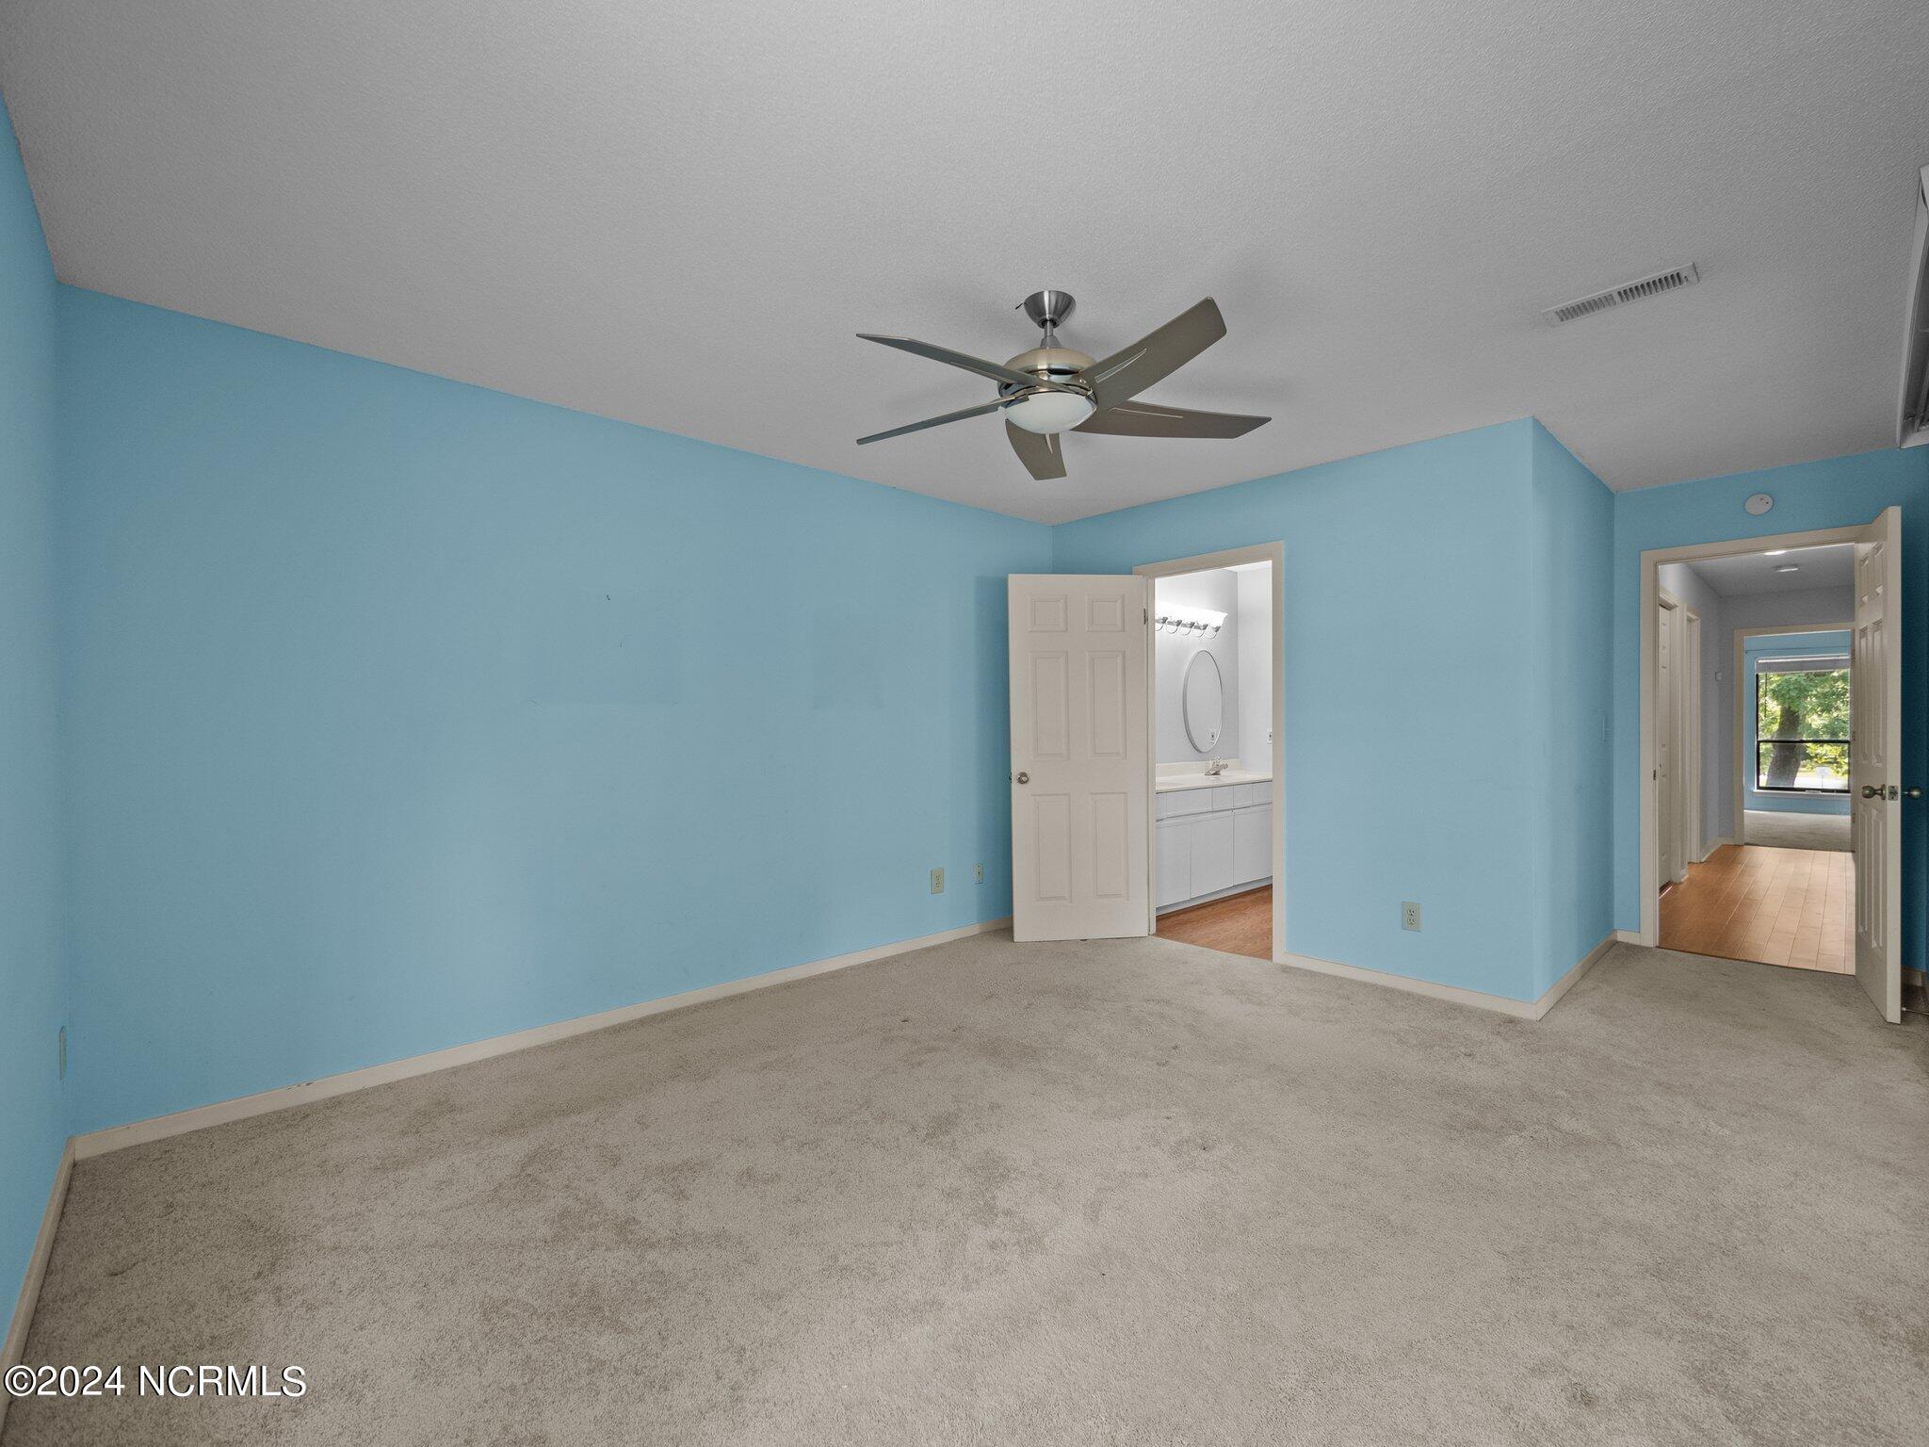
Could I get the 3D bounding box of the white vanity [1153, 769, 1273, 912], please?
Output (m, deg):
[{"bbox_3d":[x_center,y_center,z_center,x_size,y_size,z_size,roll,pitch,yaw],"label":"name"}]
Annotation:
[{"bbox_3d":[1.663,0.779,5.475,1.980,0.800,0.570,0,0,-42],"label":"white vanity"}]

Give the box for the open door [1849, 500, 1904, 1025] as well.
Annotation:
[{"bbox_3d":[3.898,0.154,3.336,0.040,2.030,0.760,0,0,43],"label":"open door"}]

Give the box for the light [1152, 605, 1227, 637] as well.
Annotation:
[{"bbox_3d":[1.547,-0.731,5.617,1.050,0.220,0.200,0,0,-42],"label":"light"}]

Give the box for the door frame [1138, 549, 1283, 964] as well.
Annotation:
[{"bbox_3d":[1.332,0.137,4.230,0.140,2.095,0.897,0,0,-42],"label":"door frame"}]

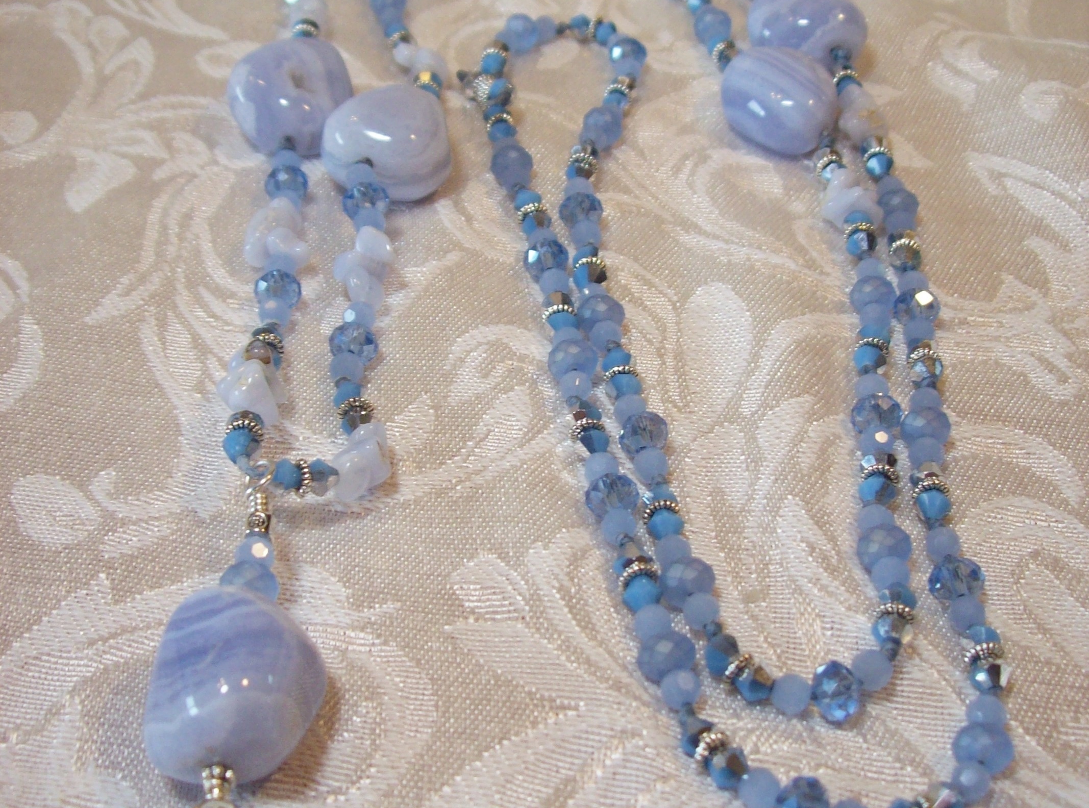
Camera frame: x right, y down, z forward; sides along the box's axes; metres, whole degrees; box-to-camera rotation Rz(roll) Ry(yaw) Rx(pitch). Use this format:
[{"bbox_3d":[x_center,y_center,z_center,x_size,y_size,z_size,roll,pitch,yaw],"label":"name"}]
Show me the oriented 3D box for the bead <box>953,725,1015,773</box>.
[{"bbox_3d":[0.043,0.034,0.149,0.006,0.006,0.005,9,45,8],"label":"bead"}]

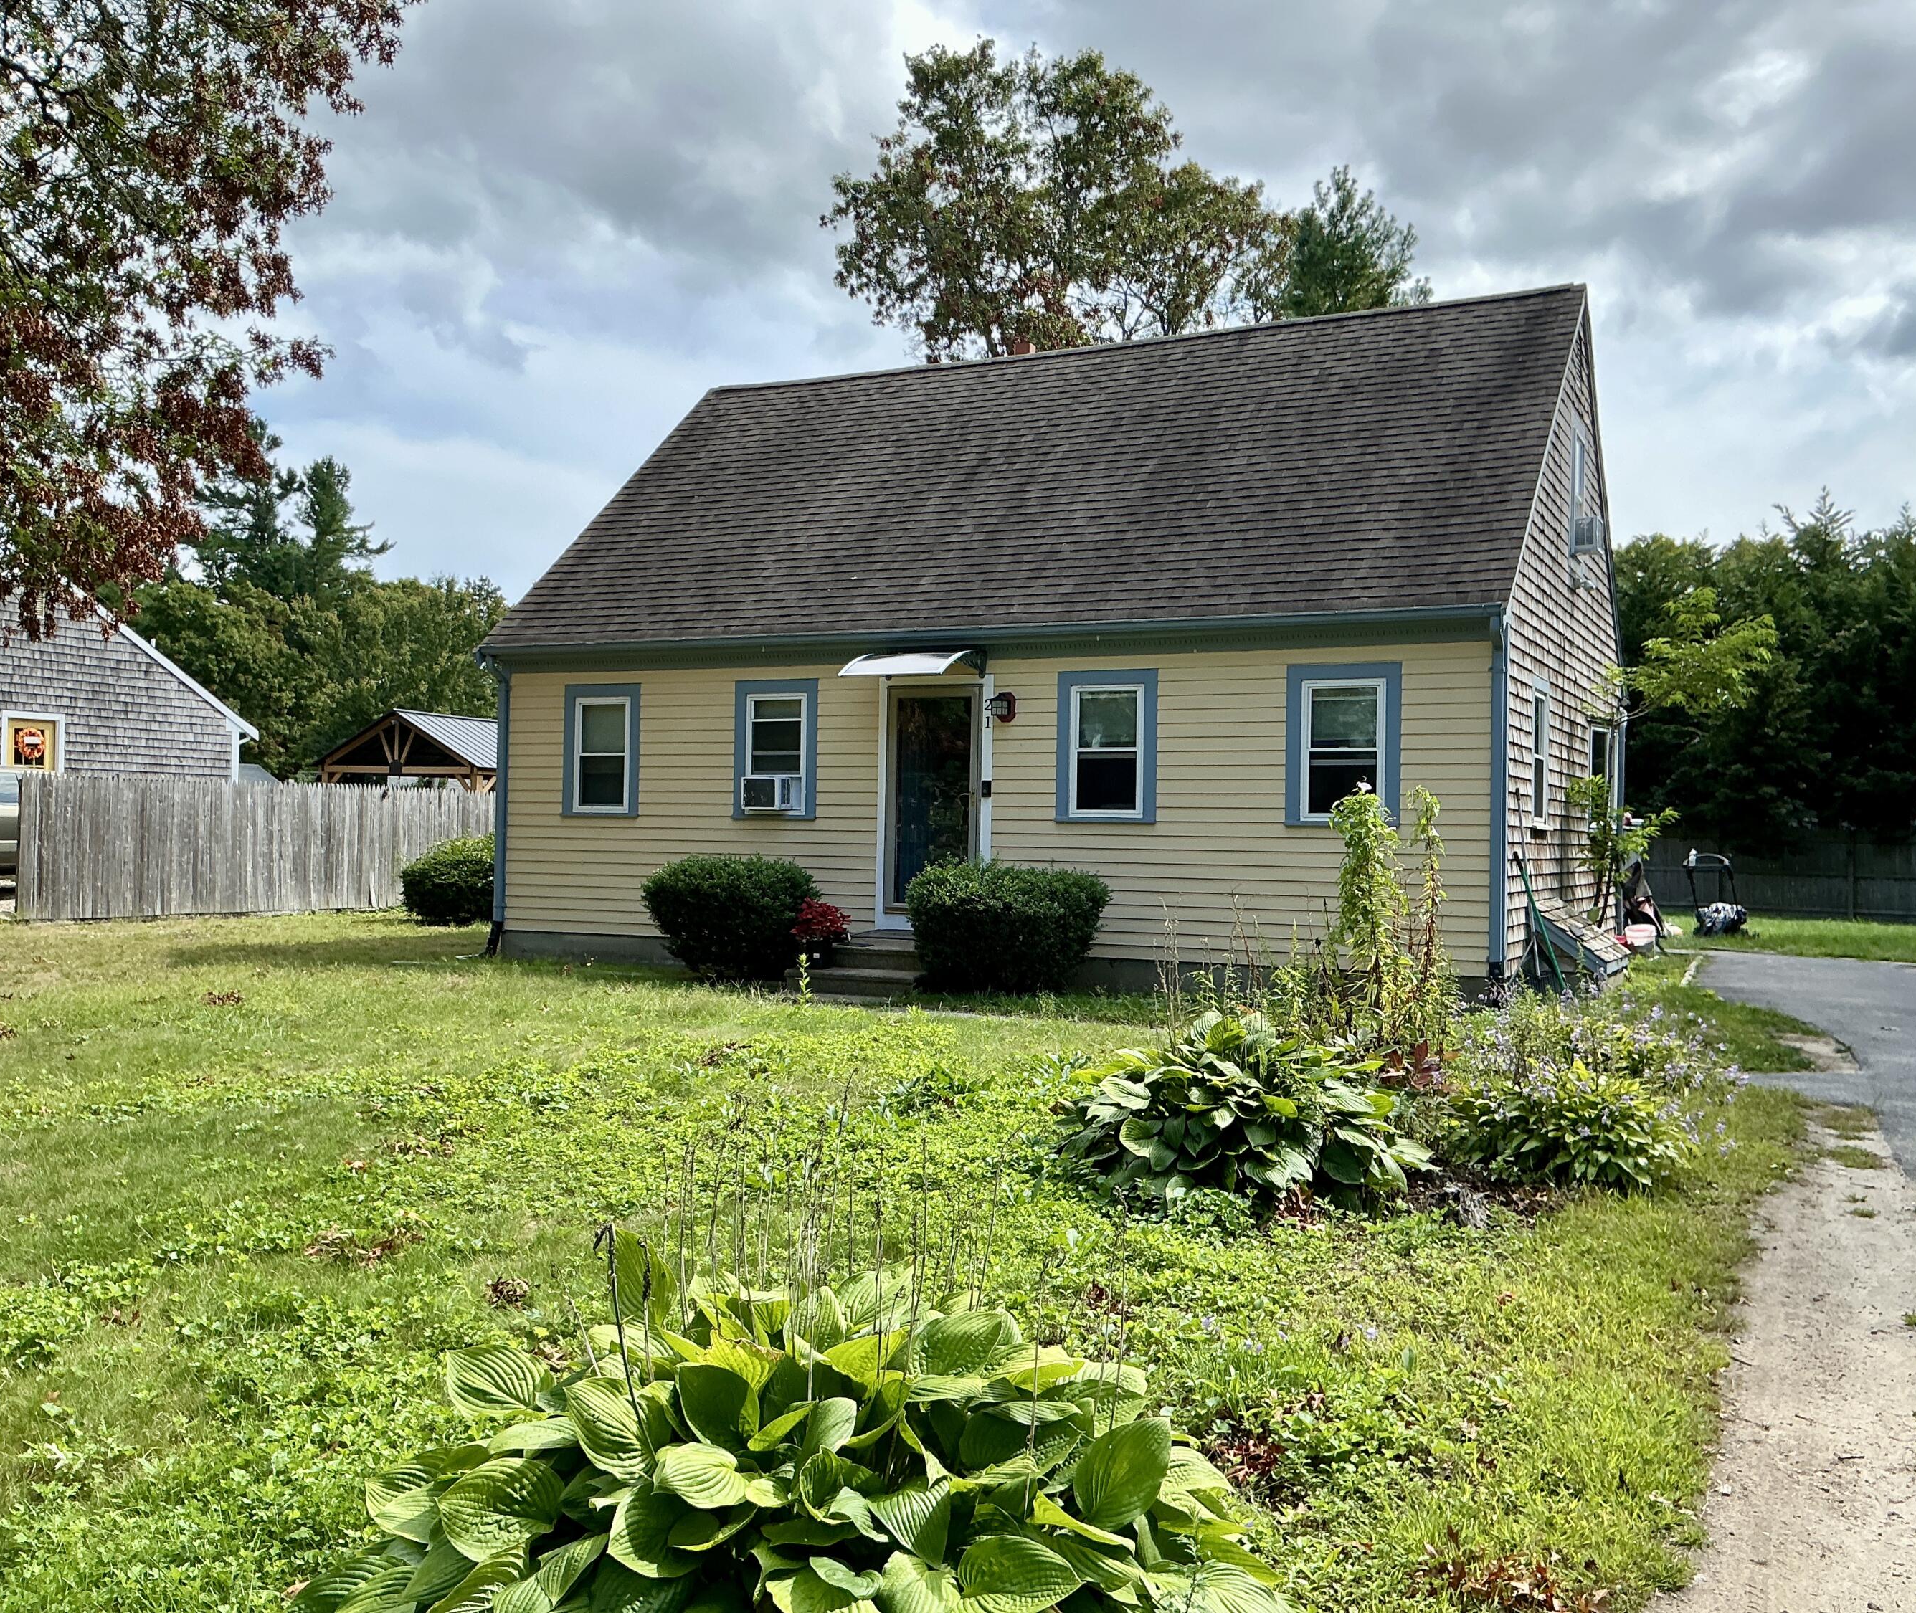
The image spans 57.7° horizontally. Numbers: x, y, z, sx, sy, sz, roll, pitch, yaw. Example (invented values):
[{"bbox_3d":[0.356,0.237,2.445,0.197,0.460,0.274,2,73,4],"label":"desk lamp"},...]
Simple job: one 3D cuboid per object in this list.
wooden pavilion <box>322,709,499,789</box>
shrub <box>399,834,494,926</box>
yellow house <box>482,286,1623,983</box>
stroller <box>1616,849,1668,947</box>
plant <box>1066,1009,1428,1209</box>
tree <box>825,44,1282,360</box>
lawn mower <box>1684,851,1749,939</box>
[{"bbox_3d":[-9.428,-0.107,33.556,3.600,3.270,4.200,1,-1,22],"label":"wooden pavilion"},{"bbox_3d":[-6.257,0.944,22.300,1.750,1.170,1.600,1,-1,-15],"label":"shrub"},{"bbox_3d":[1.547,-1.736,18.719,9.960,6.770,8.350,1,-1,27],"label":"yellow house"},{"bbox_3d":[8.106,1.142,20.800,0.900,1.060,0.600,0,-1,35],"label":"stroller"},{"bbox_3d":[1.188,1.153,7.300,1.550,0.660,1.500,1,-1,9],"label":"plant"},{"bbox_3d":[1.749,-6.056,31.500,8.500,15.500,8.200,1,-1,0],"label":"tree"},{"bbox_3d":[9.398,1.140,21.600,0.580,1.020,1.400,1,-1,6],"label":"lawn mower"}]

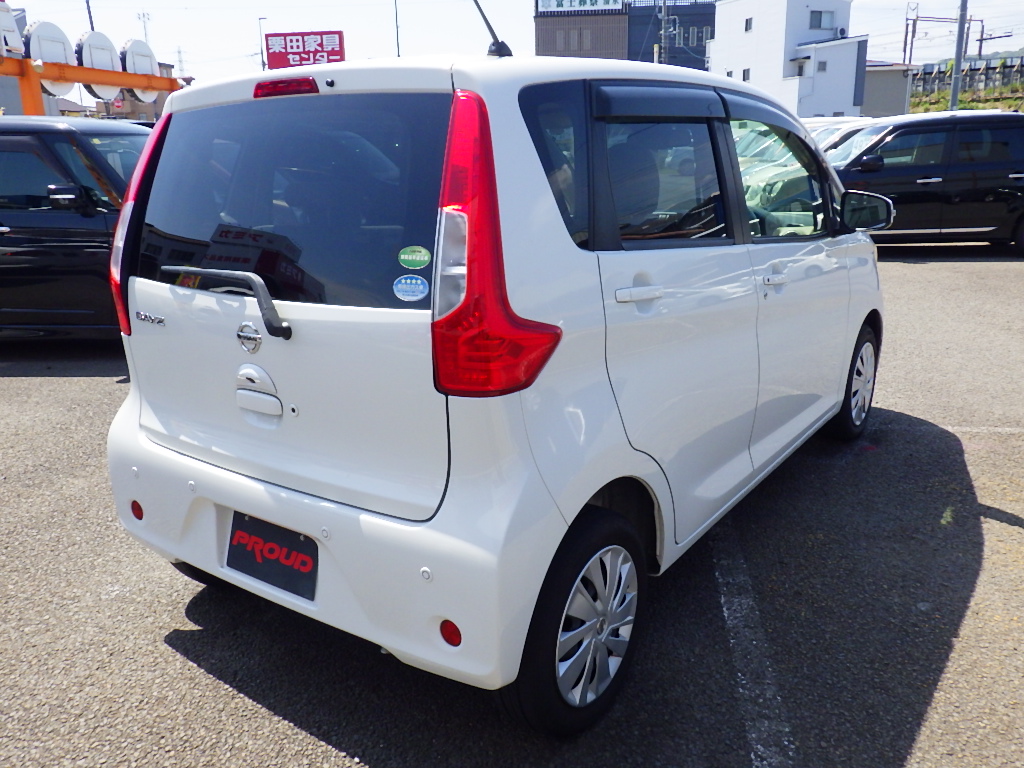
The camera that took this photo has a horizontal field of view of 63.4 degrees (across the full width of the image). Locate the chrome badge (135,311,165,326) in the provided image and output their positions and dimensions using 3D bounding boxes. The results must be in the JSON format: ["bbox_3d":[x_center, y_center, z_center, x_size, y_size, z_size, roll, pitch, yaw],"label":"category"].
[{"bbox_3d":[-0.948,-0.169,2.168,0.152,0.025,0.010,12,15,40],"label":"chrome badge"}]

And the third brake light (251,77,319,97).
[{"bbox_3d":[-0.509,-0.679,1.901,0.226,0.038,0.030,9,1,35],"label":"third brake light"}]

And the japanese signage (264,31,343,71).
[{"bbox_3d":[-10.234,-16.585,41.241,3.850,1.850,0.500,-2,16,0],"label":"japanese signage"}]

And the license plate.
[{"bbox_3d":[-0.591,0.412,2.040,0.330,0.165,0.012,9,5,35],"label":"license plate"}]

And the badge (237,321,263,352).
[{"bbox_3d":[-0.604,-0.105,1.903,0.089,0.074,0.012,9,13,35],"label":"badge"}]

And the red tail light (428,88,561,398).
[{"bbox_3d":[-0.053,-0.277,1.623,0.210,0.600,0.260,9,19,35],"label":"red tail light"}]

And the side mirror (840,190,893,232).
[{"bbox_3d":[1.351,-0.656,3.155,0.180,0.150,0.110,9,19,35],"label":"side mirror"}]

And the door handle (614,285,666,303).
[{"bbox_3d":[0.291,-0.207,1.891,0.036,0.037,0.241,9,13,35],"label":"door handle"}]

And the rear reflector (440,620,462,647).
[{"bbox_3d":[-0.125,0.514,1.707,0.053,0.054,0.015,6,13,27],"label":"rear reflector"}]

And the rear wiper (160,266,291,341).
[{"bbox_3d":[-0.672,-0.197,1.908,0.500,0.140,0.060,9,4,35],"label":"rear wiper"}]

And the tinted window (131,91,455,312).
[{"bbox_3d":[-0.555,-0.429,1.894,1.050,0.450,0.070,9,-2,35],"label":"tinted window"}]

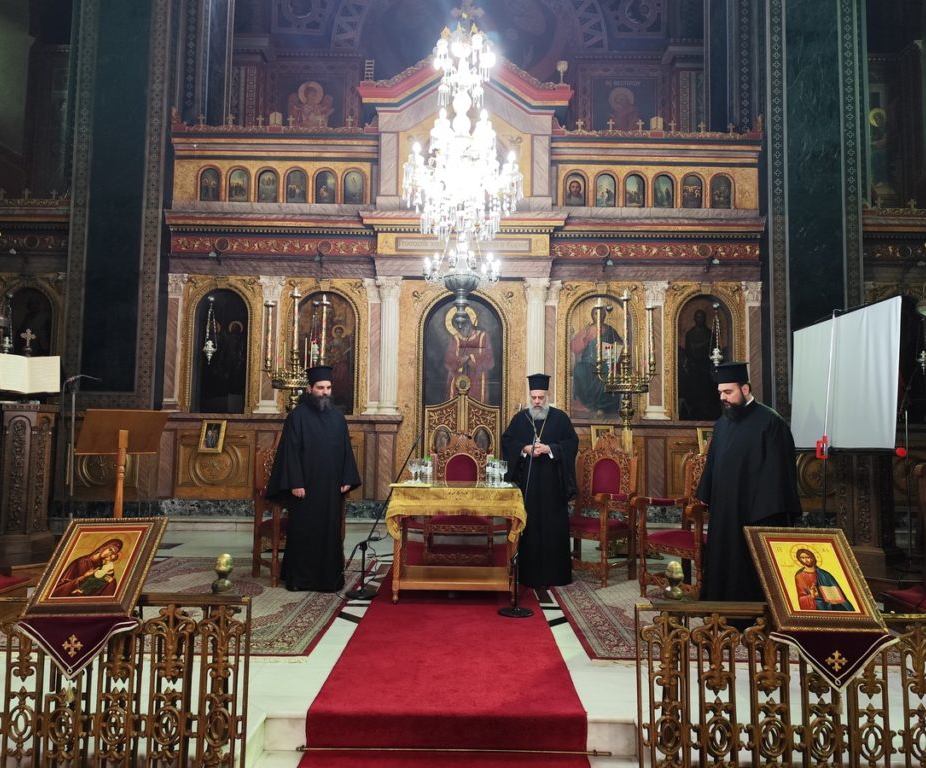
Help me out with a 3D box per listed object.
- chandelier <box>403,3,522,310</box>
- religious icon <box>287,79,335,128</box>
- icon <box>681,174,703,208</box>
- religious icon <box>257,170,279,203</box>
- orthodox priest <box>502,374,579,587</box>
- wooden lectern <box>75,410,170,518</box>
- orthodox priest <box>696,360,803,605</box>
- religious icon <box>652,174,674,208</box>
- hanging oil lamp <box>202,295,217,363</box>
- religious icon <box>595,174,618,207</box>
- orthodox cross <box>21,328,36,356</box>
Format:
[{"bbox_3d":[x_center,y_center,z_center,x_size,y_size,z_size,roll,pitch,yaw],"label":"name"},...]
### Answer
[{"bbox_3d":[-0.004,-1.632,4.978,0.869,2.327,0.869,1,-4,0],"label":"chandelier"},{"bbox_3d":[-2.846,-5.176,12.693,0.879,1.003,0.060,1,-4,0],"label":"religious icon"},{"bbox_3d":[3.139,-2.633,9.306,0.301,0.475,0.050,1,-4,0],"label":"icon"},{"bbox_3d":[-2.660,-2.701,9.304,0.301,0.447,0.050,1,-4,0],"label":"religious icon"},{"bbox_3d":[0.695,0.827,6.027,0.680,1.820,0.480,1,-4,5],"label":"orthodox priest"},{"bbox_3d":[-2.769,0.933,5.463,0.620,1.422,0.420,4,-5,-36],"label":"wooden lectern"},{"bbox_3d":[2.023,0.756,4.821,0.480,1.837,0.720,4,-5,-40],"label":"orthodox priest"},{"bbox_3d":[2.620,-2.528,8.935,0.289,0.456,0.050,1,-4,0],"label":"religious icon"},{"bbox_3d":[-3.290,-0.714,8.829,0.195,0.902,0.195,1,-4,0],"label":"hanging oil lamp"},{"bbox_3d":[1.885,-2.539,8.938,0.289,0.436,0.050,1,-4,0],"label":"religious icon"},{"bbox_3d":[-3.519,-0.322,5.503,0.120,0.250,0.035,3,-4,-25],"label":"orthodox cross"}]

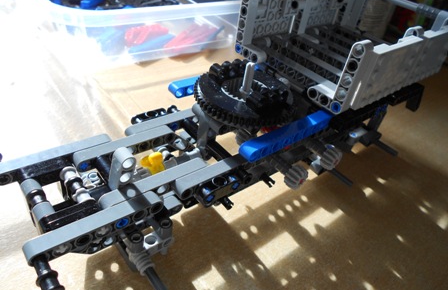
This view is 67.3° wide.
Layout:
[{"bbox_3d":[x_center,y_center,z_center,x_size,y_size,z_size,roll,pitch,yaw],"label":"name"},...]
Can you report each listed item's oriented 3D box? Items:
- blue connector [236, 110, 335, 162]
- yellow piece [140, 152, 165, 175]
[{"bbox_3d":[0.037,-0.006,0.182,0.071,0.007,0.008,-22,48,-35],"label":"blue connector"},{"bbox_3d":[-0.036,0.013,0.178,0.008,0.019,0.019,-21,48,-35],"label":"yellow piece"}]

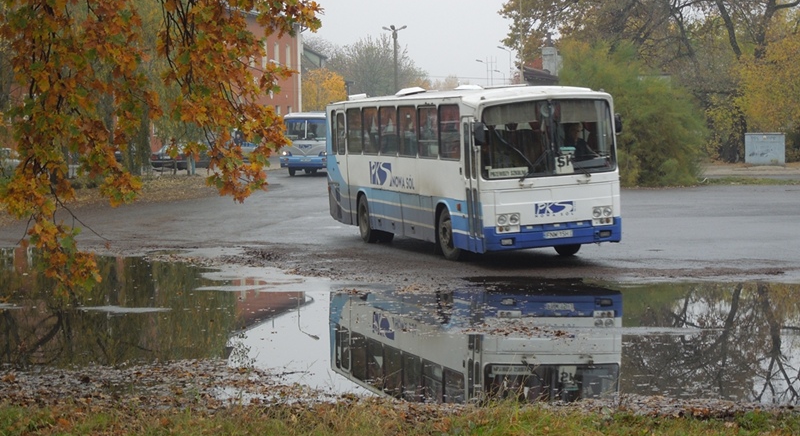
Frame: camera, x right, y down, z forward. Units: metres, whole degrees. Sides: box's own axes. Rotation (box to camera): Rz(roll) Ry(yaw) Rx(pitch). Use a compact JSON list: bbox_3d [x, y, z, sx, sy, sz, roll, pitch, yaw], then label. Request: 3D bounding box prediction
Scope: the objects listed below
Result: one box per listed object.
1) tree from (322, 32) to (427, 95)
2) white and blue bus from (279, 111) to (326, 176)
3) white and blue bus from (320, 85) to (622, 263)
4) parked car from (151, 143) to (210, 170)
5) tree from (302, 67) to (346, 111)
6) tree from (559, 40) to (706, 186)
[{"bbox_3d":[-2.850,-14.850,210.000,12.300,13.050,11.500,0,3,0],"label":"tree"},{"bbox_3d":[-3.970,-3.810,92.200,2.500,3.060,10.500,0,3,6],"label":"white and blue bus"},{"bbox_3d":[1.048,-0.994,36.153,2.520,3.120,11.200,-4,4,-16],"label":"white and blue bus"},{"bbox_3d":[-11.400,-3.300,96.000,1.740,1.420,4.450,1,3,20],"label":"parked car"},{"bbox_3d":[-7.200,-10.150,168.000,4.700,7.950,4.700,0,3,0],"label":"tree"},{"bbox_3d":[9.600,-4.340,74.700,6.100,6.000,5.700,0,3,0],"label":"tree"}]

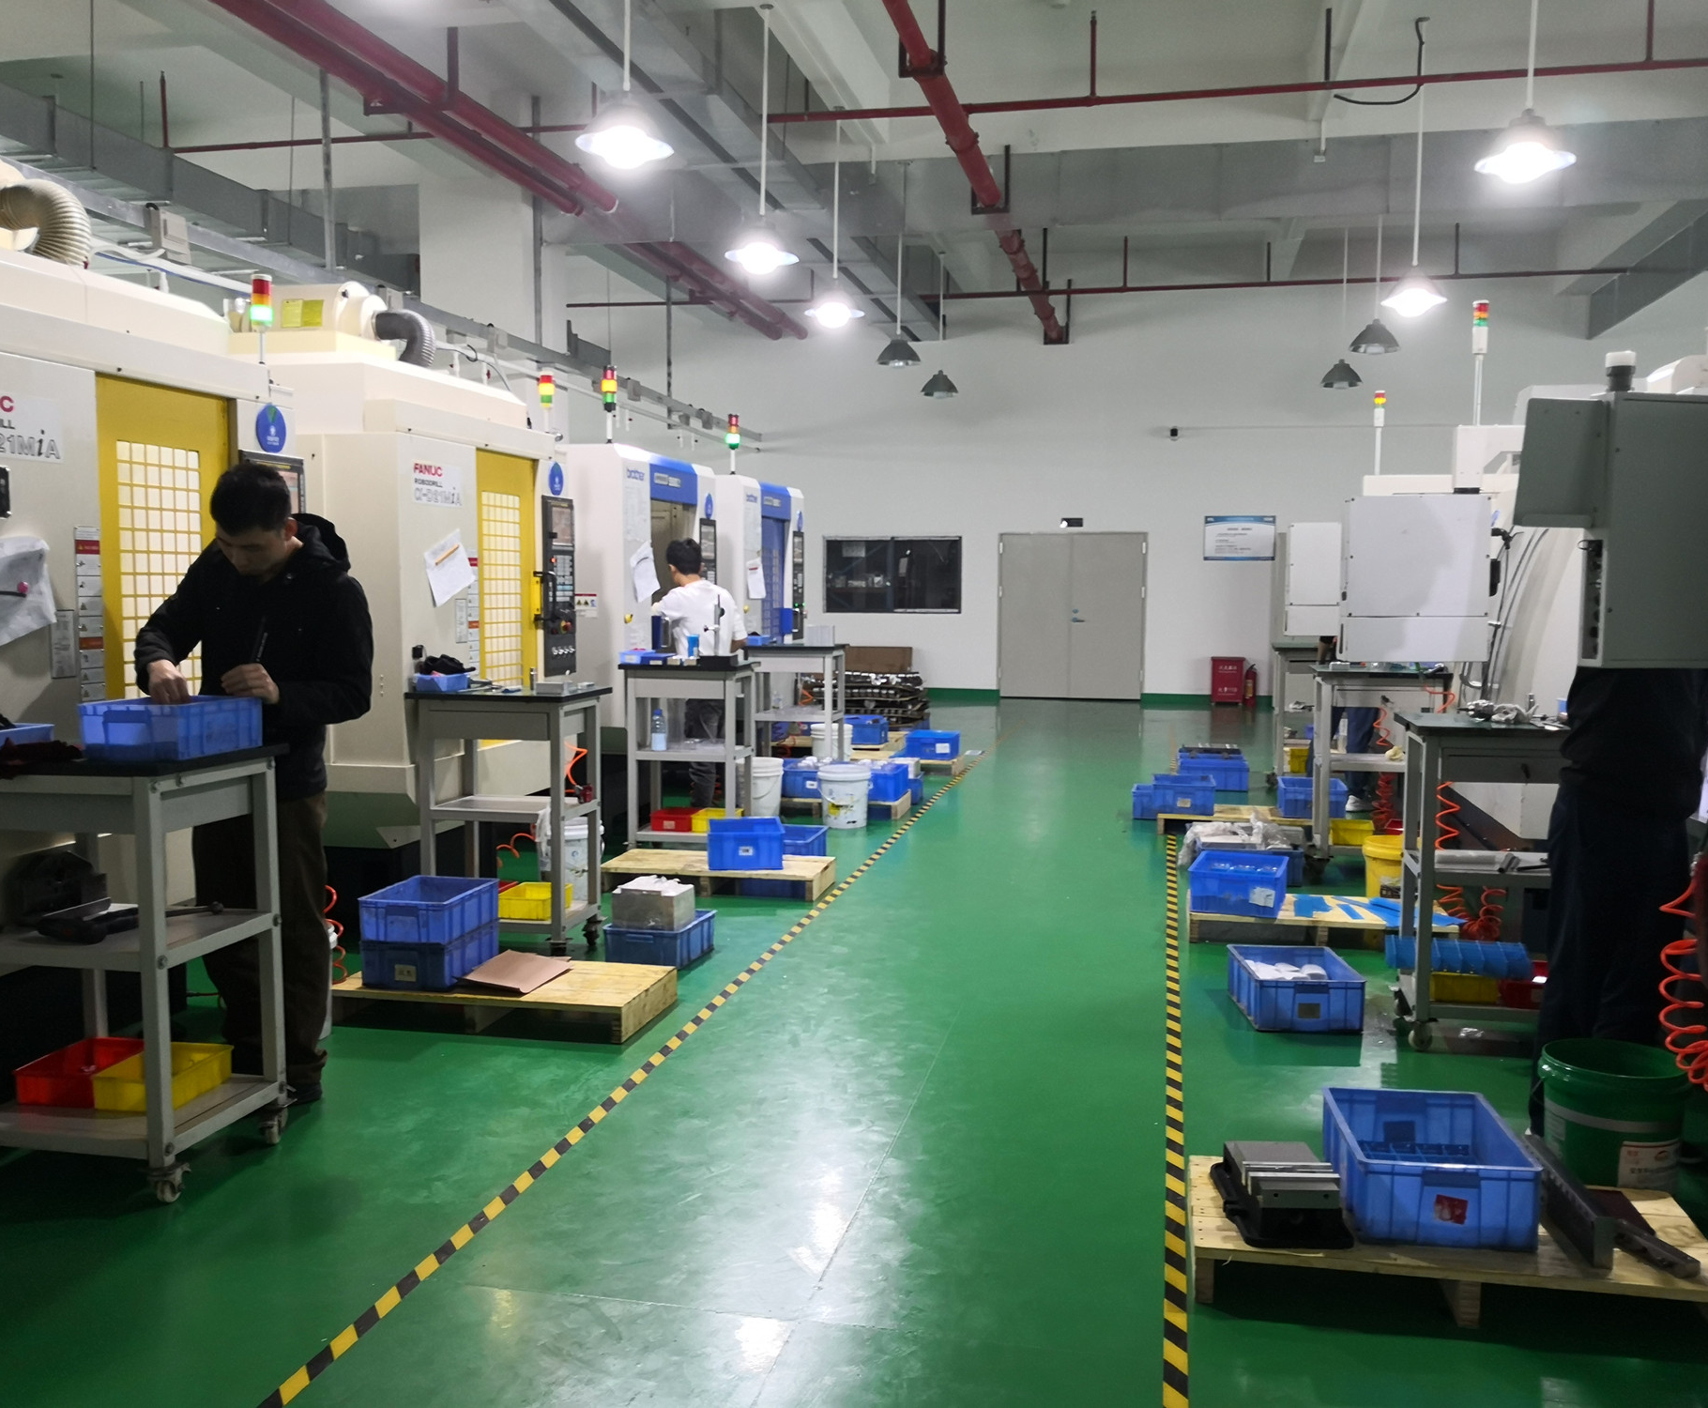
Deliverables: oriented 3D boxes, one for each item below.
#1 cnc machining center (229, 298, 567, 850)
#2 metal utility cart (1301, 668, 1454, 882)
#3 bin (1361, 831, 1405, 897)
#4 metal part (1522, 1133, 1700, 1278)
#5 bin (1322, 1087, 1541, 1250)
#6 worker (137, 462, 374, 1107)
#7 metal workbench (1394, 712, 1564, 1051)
[{"bbox_3d":[-2.625,-0.380,6.763,2.100,2.480,1.590,1,5,12],"label":"cnc machining center"},{"bbox_3d":[2.559,0.335,7.184,0.630,0.994,0.510,1,5,12],"label":"metal utility cart"},{"bbox_3d":[2.366,0.780,6.388,0.285,0.345,0.285,1,5,12],"label":"bin"},{"bbox_3d":[1.600,1.056,3.112,0.240,0.104,0.470,1,5,12],"label":"metal part"},{"bbox_3d":[1.204,0.973,3.101,0.338,0.165,0.431,1,5,8],"label":"bin"},{"bbox_3d":[-1.570,0.237,3.917,0.570,1.720,0.500,2,5,22],"label":"worker"},{"bbox_3d":[1.991,0.534,4.454,0.590,0.985,0.470,1,5,12],"label":"metal workbench"}]

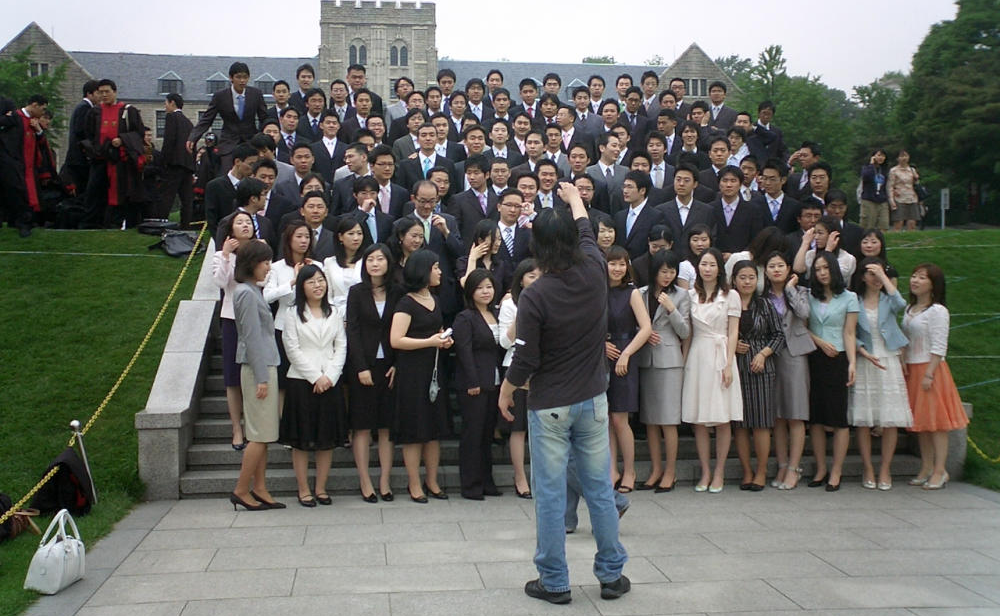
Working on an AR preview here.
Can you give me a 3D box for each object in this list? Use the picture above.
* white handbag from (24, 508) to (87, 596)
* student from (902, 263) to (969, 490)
[{"bbox_3d":[-2.145,1.162,5.138,0.175,0.355,0.290,0,1,6],"label":"white handbag"},{"bbox_3d":[3.106,0.496,7.670,0.340,1.600,0.410,-1,1,-30],"label":"student"}]

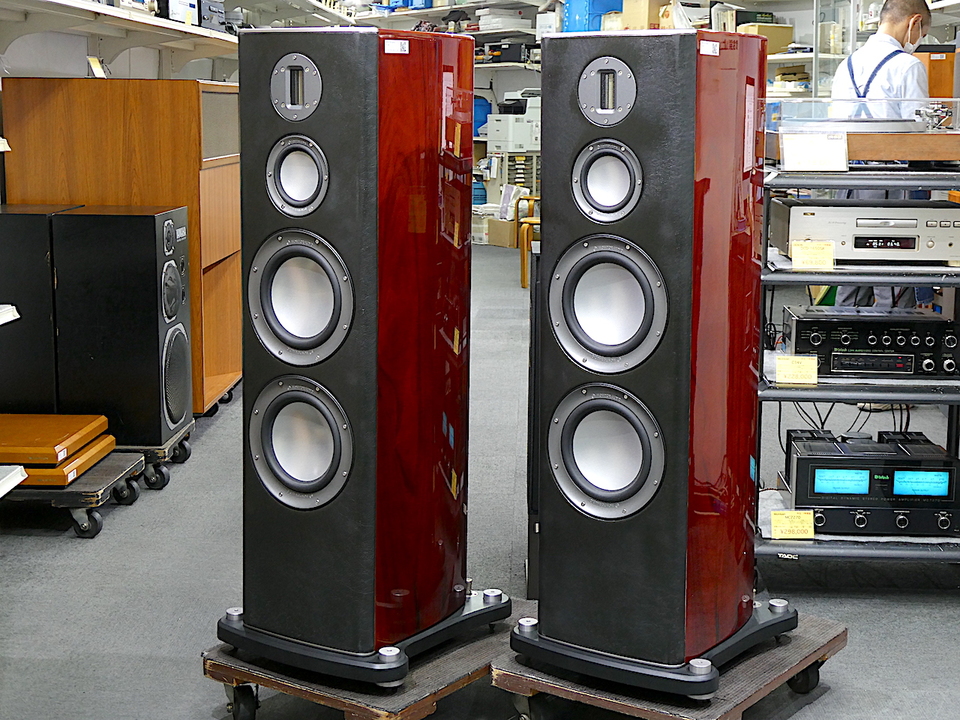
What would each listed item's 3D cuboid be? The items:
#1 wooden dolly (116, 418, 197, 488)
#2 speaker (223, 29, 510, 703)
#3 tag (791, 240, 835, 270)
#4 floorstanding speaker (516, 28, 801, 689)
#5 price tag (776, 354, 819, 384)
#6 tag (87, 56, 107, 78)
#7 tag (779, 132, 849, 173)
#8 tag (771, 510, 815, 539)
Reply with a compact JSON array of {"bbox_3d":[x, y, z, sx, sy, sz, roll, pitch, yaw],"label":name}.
[{"bbox_3d":[-1.219,0.277,4.626,0.600,0.120,0.440,1,9,1],"label":"wooden dolly"},{"bbox_3d":[-0.195,-0.024,2.754,0.400,1.115,0.465,6,11,33],"label":"speaker"},{"bbox_3d":[0.780,-0.244,3.506,0.099,0.069,0.015,1,-5,2],"label":"tag"},{"bbox_3d":[0.348,-0.011,2.715,0.400,1.115,0.465,7,11,36],"label":"floorstanding speaker"},{"bbox_3d":[0.751,0.024,3.549,0.099,0.069,0.015,1,-5,2],"label":"price tag"},{"bbox_3d":[-1.276,-0.973,4.990,0.015,0.078,0.100,-25,5,10],"label":"tag"},{"bbox_3d":[0.773,-0.481,3.467,0.156,0.103,0.020,1,-17,2],"label":"tag"},{"bbox_3d":[0.750,0.397,3.590,0.102,0.069,0.015,1,-9,2],"label":"tag"}]

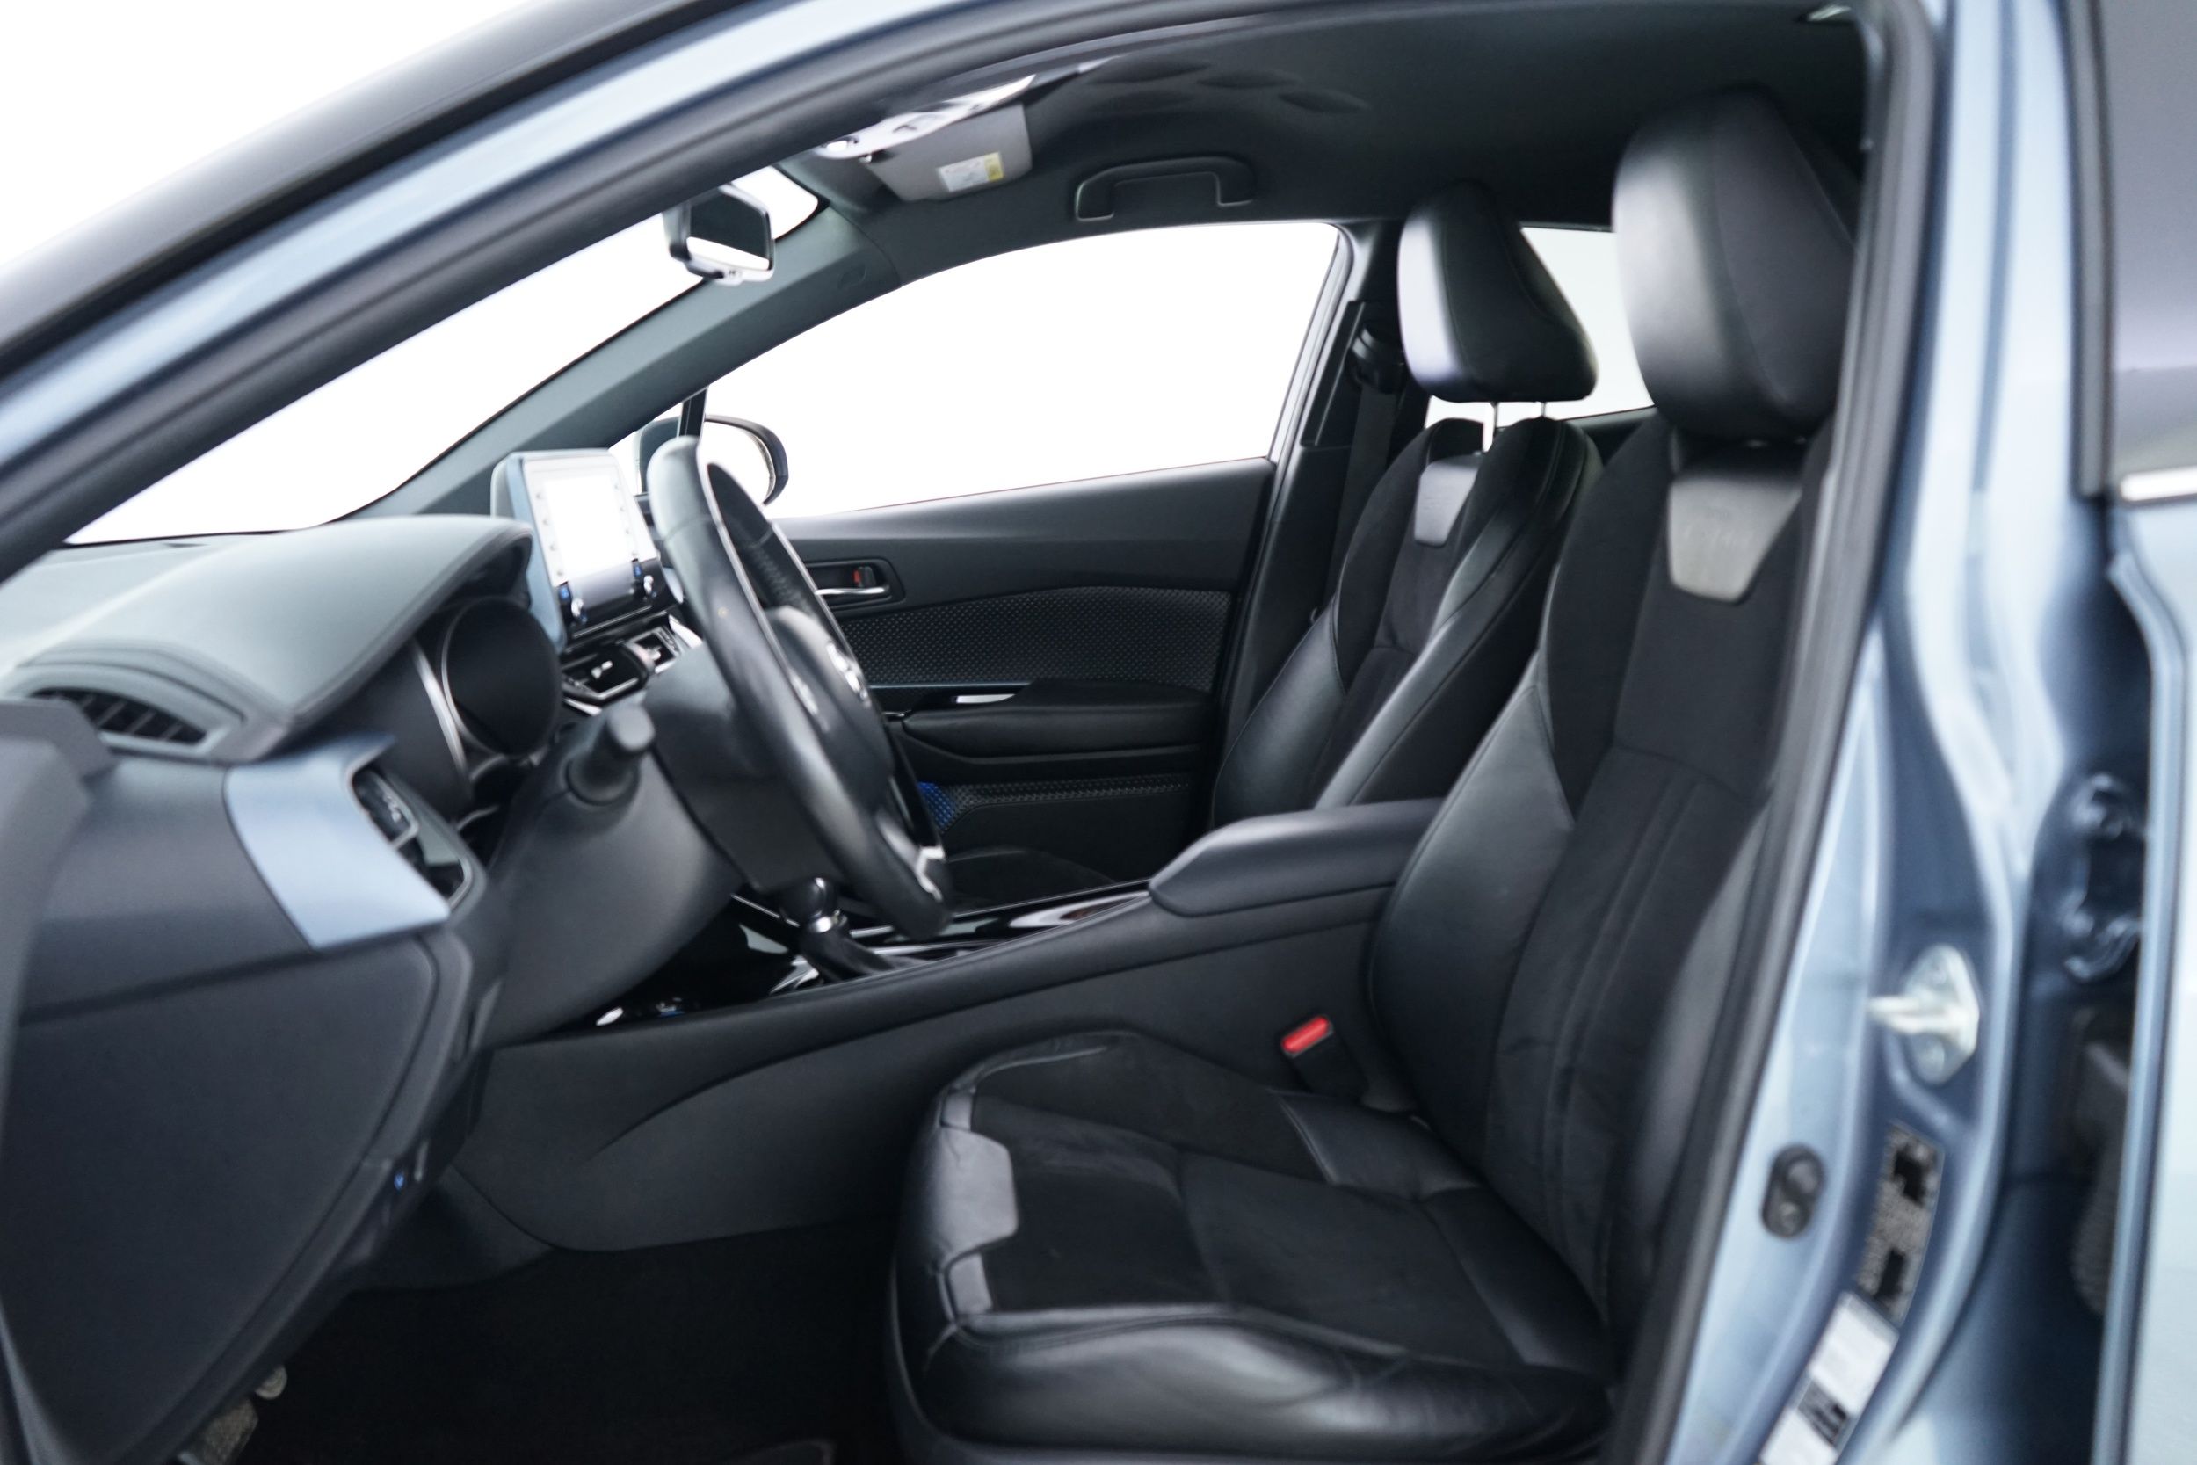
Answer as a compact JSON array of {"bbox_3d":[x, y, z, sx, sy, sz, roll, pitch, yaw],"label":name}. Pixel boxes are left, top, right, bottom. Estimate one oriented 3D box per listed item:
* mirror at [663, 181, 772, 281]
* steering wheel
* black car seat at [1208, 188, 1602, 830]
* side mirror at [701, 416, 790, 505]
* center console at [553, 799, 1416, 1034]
[{"bbox_3d":[-0.317,-0.417,1.419,0.045,0.075,0.225,-1,10,6],"label":"mirror"},{"bbox_3d":[-0.208,-0.021,1.143,0.090,0.370,0.370,-28,11,0],"label":"steering wheel"},{"bbox_3d":[0.184,-0.088,1.868,0.800,0.980,0.520,-3,10,-5],"label":"black car seat"},{"bbox_3d":[-0.522,-0.367,2.346,0.130,0.150,0.210,1,10,13],"label":"side mirror"},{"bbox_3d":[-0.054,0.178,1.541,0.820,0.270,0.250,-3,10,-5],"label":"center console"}]

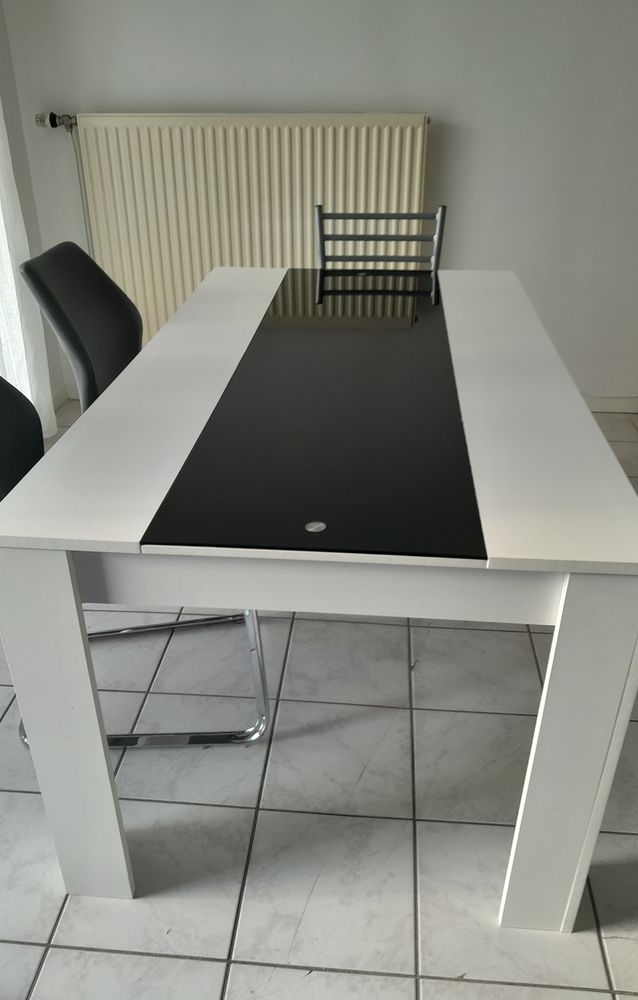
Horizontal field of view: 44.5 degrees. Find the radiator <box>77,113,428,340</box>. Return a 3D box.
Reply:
[{"bbox_3d":[-0.243,-1.003,3.038,1.260,0.900,0.090,2,29,4],"label":"radiator"}]

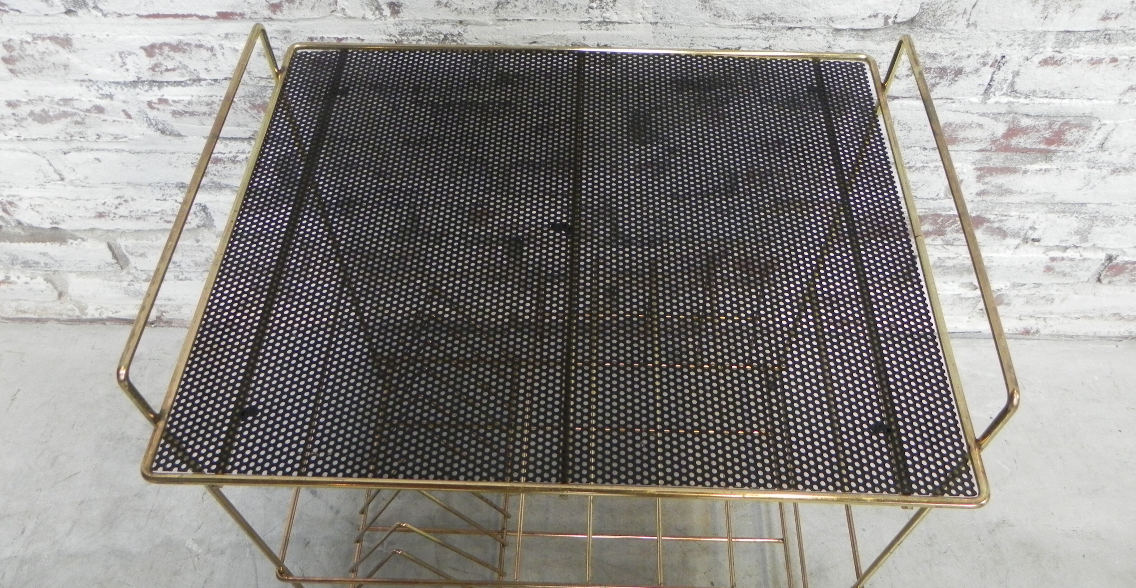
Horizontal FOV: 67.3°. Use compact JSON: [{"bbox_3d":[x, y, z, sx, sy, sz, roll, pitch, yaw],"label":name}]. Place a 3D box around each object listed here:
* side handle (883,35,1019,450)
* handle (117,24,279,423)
[{"bbox_3d":[0.246,-0.050,0.568,0.006,0.057,0.307,1,54,1],"label":"side handle"},{"bbox_3d":[-0.238,-0.062,0.576,0.006,0.057,0.307,1,54,1],"label":"handle"}]

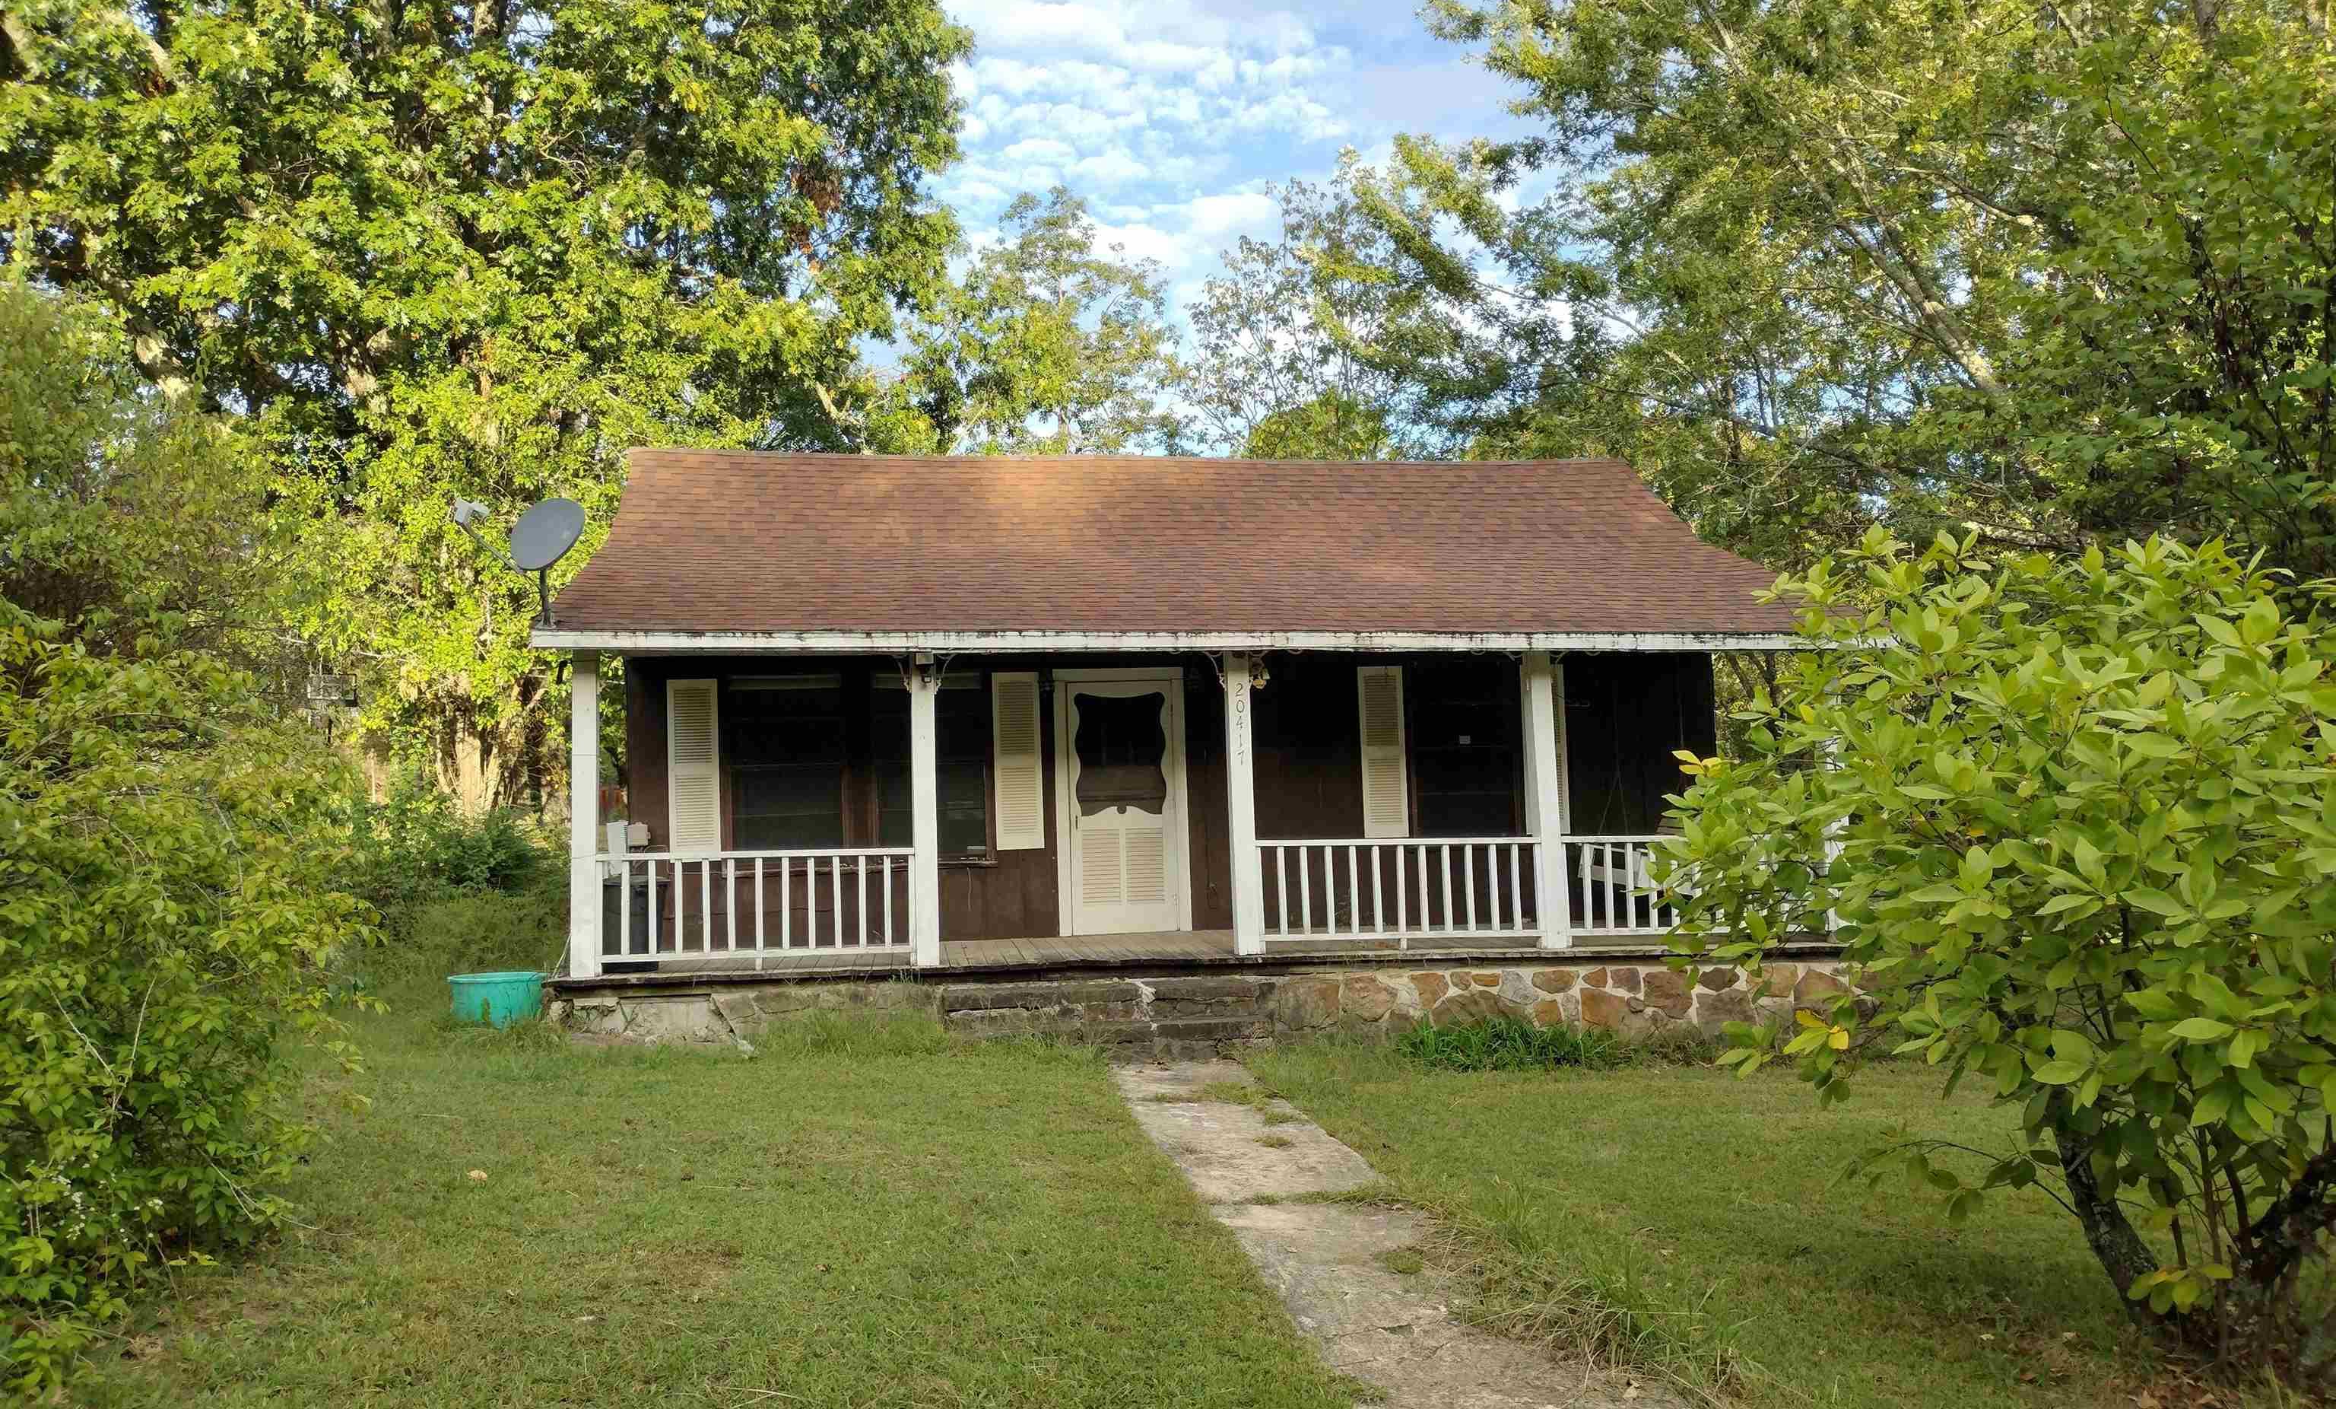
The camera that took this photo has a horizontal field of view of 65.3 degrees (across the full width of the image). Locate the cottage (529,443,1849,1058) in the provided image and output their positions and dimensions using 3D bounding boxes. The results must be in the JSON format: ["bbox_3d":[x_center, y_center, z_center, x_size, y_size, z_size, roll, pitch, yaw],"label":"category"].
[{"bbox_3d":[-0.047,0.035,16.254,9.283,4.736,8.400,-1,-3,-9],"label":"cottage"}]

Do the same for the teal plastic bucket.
[{"bbox_3d":[-4.429,1.941,12.000,0.640,0.370,0.640,-1,-3,0],"label":"teal plastic bucket"}]

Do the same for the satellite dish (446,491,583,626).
[{"bbox_3d":[-3.975,-0.898,11.222,0.540,0.807,0.766,-3,-4,31],"label":"satellite dish"}]

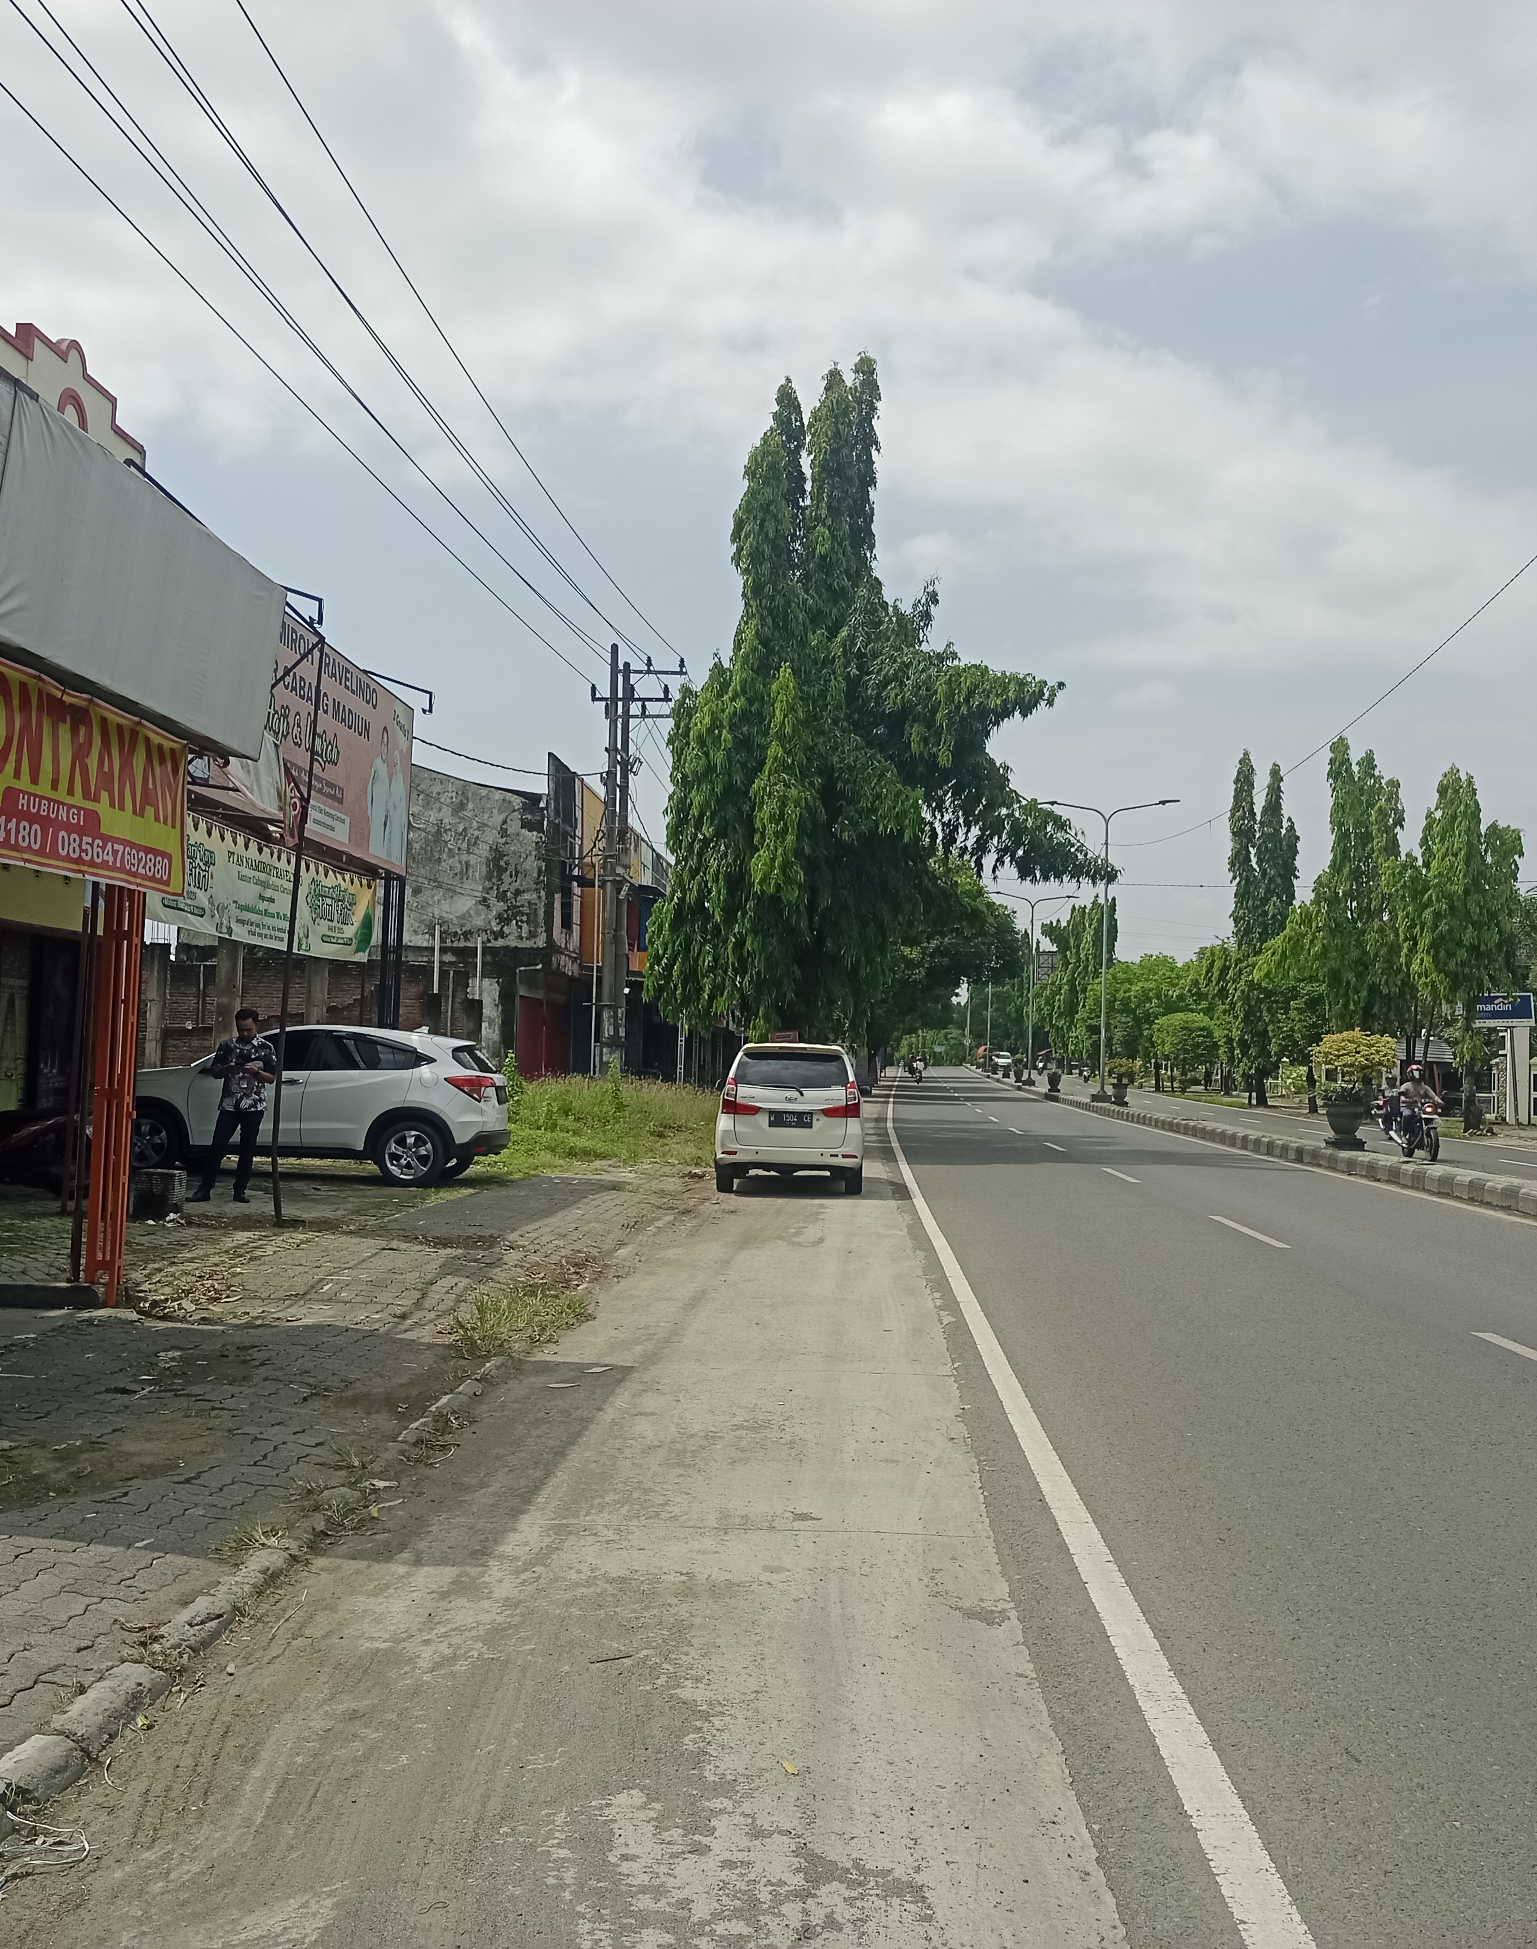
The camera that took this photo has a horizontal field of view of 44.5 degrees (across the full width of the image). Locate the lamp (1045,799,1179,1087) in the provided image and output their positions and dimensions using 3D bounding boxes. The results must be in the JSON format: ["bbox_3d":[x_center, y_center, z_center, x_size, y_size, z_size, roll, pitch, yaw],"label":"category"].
[{"bbox_3d":[11.002,-0.909,60.000,4.200,9.400,0.350,1,-2,4],"label":"lamp"}]

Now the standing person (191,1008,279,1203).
[{"bbox_3d":[-4.637,1.137,16.300,0.660,1.680,0.450,1,-2,-7],"label":"standing person"}]

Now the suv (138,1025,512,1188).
[{"bbox_3d":[-4.829,1.301,19.385,4.290,1.605,1.770,1,-2,2],"label":"suv"}]

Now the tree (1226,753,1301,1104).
[{"bbox_3d":[18.307,-1.692,69.500,2.900,13.000,2.900,1,-2,3],"label":"tree"}]

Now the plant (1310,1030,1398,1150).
[{"bbox_3d":[8.926,1.764,28.600,1.330,1.860,1.300,1,-2,3],"label":"plant"}]

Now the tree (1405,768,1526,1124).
[{"bbox_3d":[18.600,-0.679,50.200,3.250,9.750,3.200,1,-2,3],"label":"tree"}]

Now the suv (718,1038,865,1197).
[{"bbox_3d":[0.318,1.681,22.414,1.660,1.690,4.160,1,-2,2],"label":"suv"}]

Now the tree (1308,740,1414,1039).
[{"bbox_3d":[19.427,-1.464,61.500,3.600,12.400,3.500,1,-2,3],"label":"tree"}]

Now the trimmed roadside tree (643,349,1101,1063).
[{"bbox_3d":[1.721,-3.731,31.500,7.400,13.100,6.500,1,-2,3],"label":"trimmed roadside tree"}]

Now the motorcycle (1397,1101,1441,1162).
[{"bbox_3d":[10.225,2.465,29.400,0.750,1.070,1.950,1,-2,3],"label":"motorcycle"}]

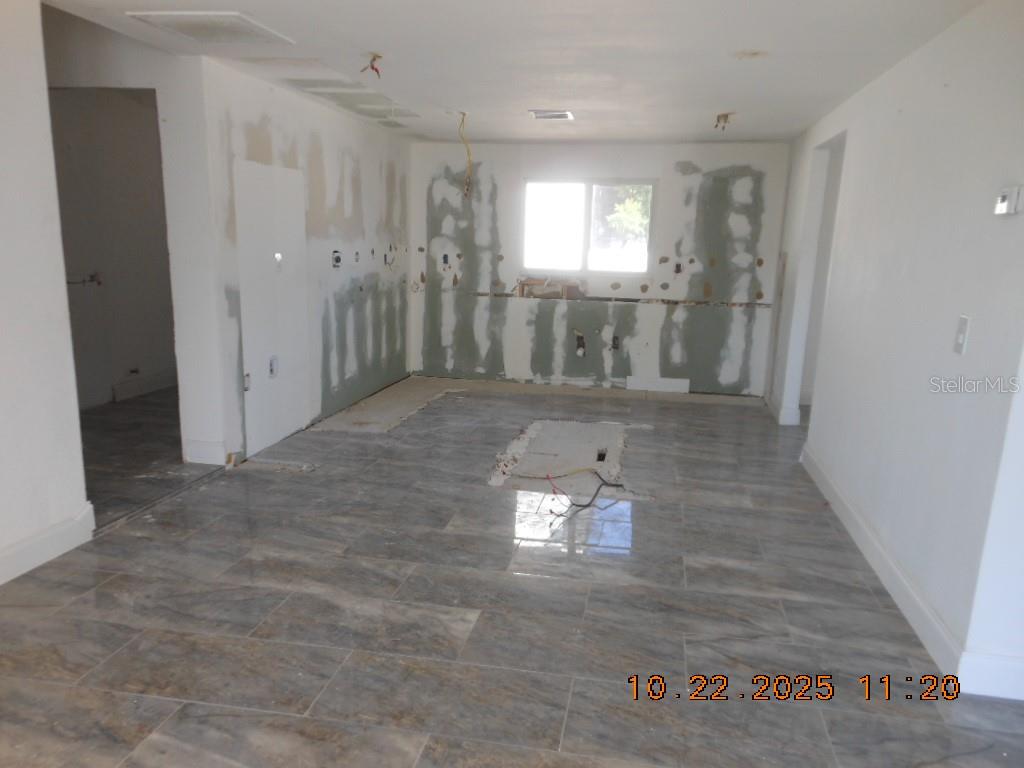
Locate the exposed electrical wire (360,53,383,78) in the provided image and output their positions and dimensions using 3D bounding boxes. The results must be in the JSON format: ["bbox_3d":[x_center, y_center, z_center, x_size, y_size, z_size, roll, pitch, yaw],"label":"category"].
[{"bbox_3d":[-0.717,-1.637,3.805,0.095,0.120,0.085,4,12,10],"label":"exposed electrical wire"}]

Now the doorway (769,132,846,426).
[{"bbox_3d":[2.213,-0.614,5.361,0.140,2.179,0.990,4,12,10],"label":"doorway"}]

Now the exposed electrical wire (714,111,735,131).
[{"bbox_3d":[1.517,-1.866,5.292,0.120,0.110,0.110,4,12,10],"label":"exposed electrical wire"}]

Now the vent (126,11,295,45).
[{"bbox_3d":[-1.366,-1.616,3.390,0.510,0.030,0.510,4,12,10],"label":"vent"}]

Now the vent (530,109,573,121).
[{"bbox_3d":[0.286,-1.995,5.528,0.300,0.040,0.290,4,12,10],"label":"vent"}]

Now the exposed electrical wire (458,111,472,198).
[{"bbox_3d":[-0.358,-1.731,5.633,0.090,0.660,0.090,4,12,10],"label":"exposed electrical wire"}]

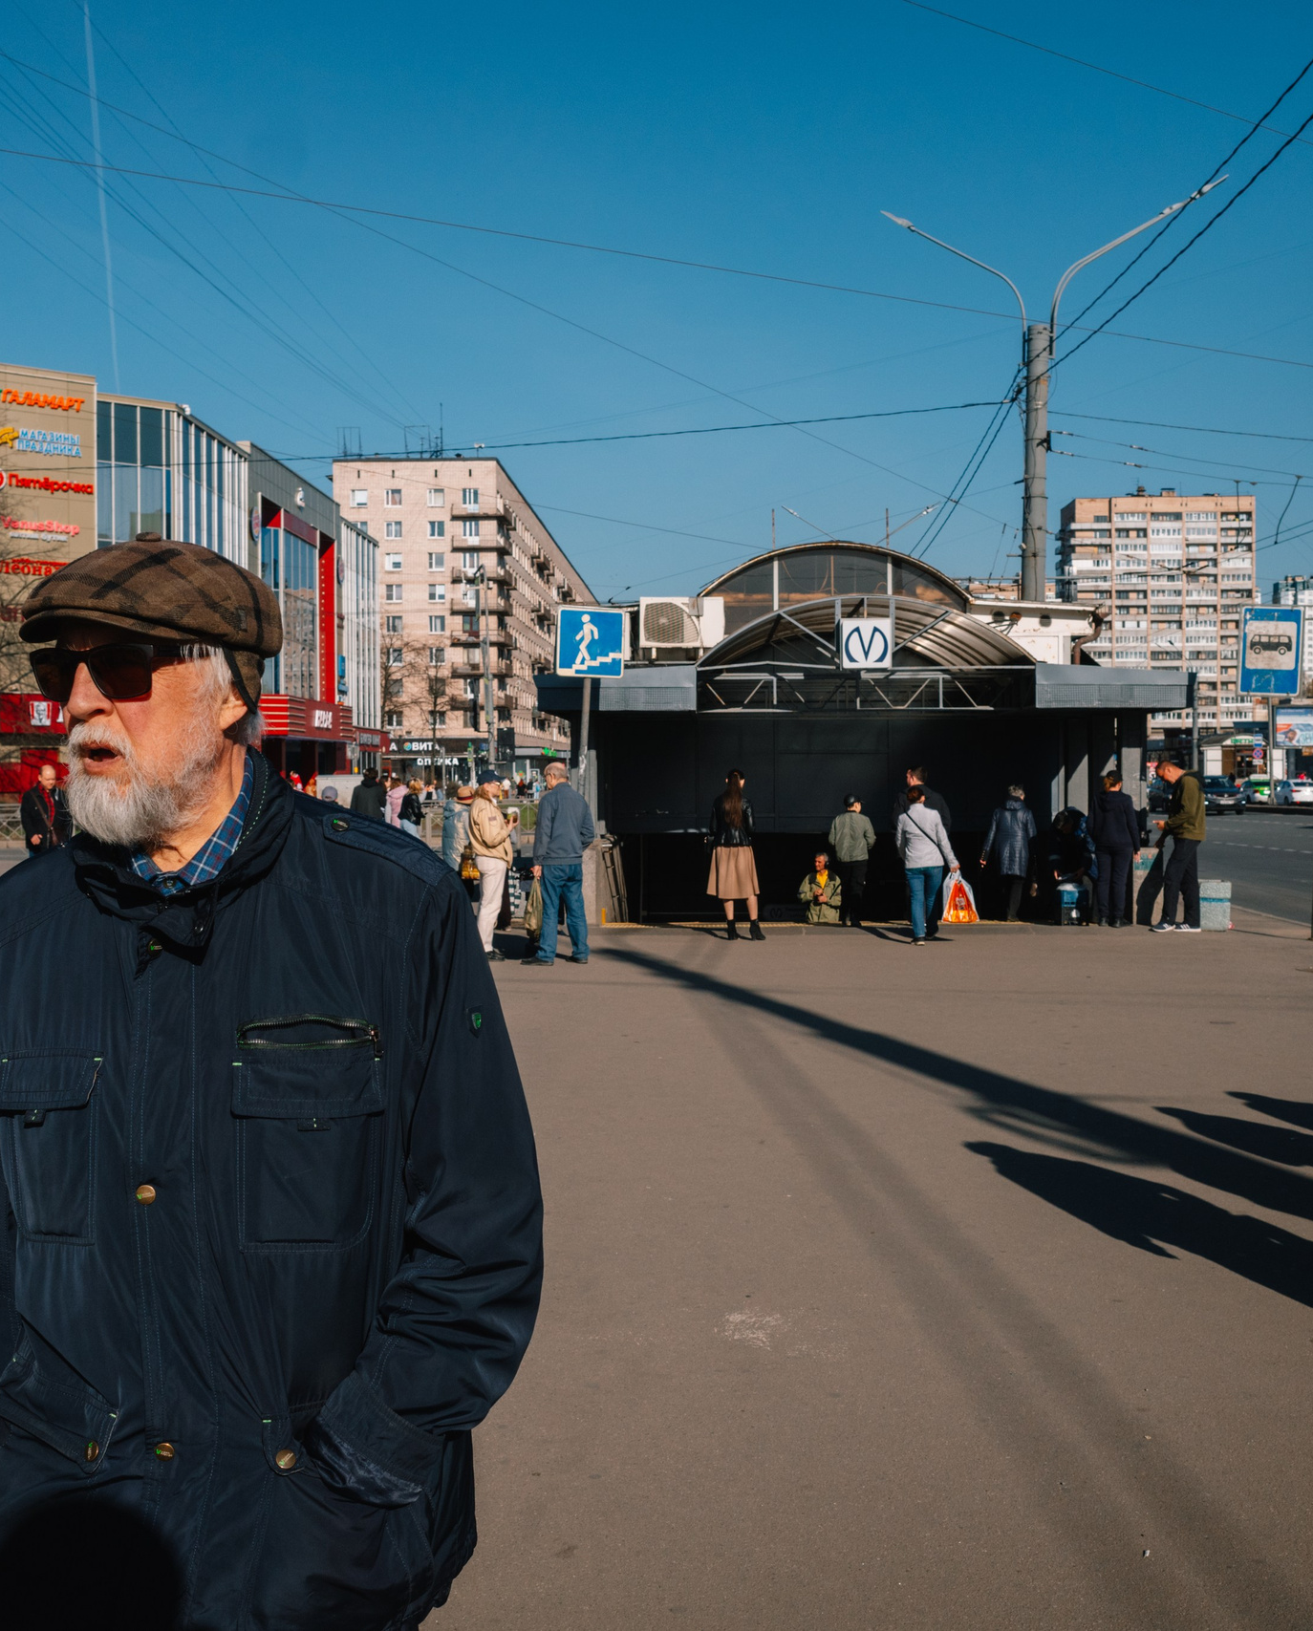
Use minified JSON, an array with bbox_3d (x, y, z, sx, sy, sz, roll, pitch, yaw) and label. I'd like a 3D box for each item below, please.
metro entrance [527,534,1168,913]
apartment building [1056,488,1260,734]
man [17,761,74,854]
[{"bbox_3d":[2.245,-1.181,24.780,6.700,4.450,11.000,0,1,1],"label":"metro entrance"},{"bbox_3d":[93.069,-32.920,357.369,34.000,52.500,17.000,0,1,1],"label":"apartment building"},{"bbox_3d":[-6.590,0.316,20.611,0.560,1.710,0.400,-1,2,-33],"label":"man"}]

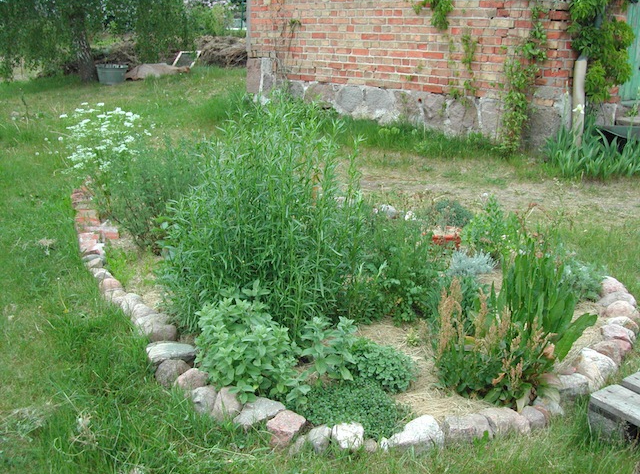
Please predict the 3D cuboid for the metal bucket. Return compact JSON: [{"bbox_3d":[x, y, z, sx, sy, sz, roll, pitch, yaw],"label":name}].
[{"bbox_3d":[-3.160,-2.467,10.700,0.480,0.310,0.480,-4,17,-16],"label":"metal bucket"}]

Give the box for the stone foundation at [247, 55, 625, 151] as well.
[{"bbox_3d":[0.816,-1.465,7.325,0.400,0.530,5.040,-13,21,-38],"label":"stone foundation"}]

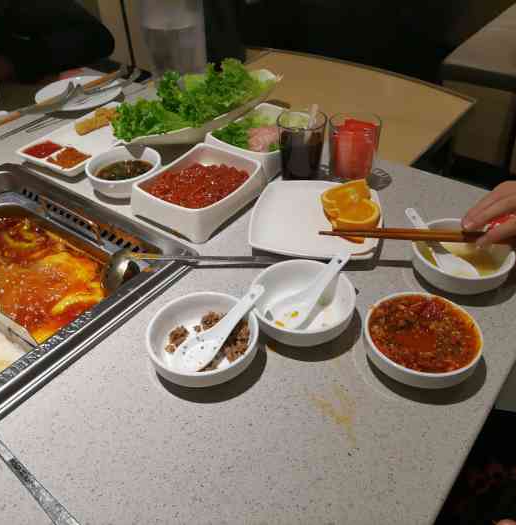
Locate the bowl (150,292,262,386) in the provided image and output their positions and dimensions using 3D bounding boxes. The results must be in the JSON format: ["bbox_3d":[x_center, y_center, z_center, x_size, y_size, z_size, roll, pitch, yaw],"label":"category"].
[{"bbox_3d":[-0.060,0.091,0.587,0.122,0.044,0.122,-1,41,1],"label":"bowl"}]

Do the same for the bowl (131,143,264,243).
[{"bbox_3d":[-0.085,-0.108,0.766,0.123,0.052,0.147,25,47,28],"label":"bowl"}]

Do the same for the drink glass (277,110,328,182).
[{"bbox_3d":[0.071,-0.180,0.851,0.077,0.102,0.077,-2,41,0],"label":"drink glass"}]

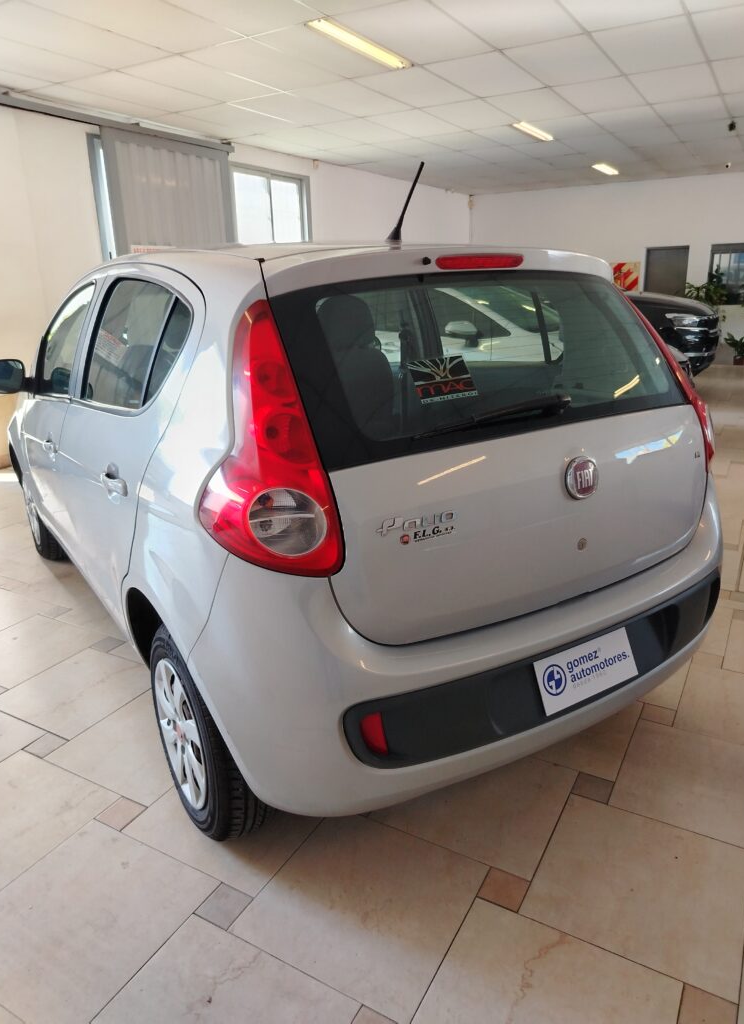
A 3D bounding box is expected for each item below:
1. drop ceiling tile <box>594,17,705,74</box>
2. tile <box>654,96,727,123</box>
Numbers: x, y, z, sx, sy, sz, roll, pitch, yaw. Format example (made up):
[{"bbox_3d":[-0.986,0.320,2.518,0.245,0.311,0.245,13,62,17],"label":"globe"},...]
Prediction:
[{"bbox_3d":[1.981,-3.279,5.008,0.605,0.020,1.210,8,20,28],"label":"drop ceiling tile"},{"bbox_3d":[3.183,-3.970,7.023,0.600,0.020,1.200,8,21,28],"label":"tile"}]

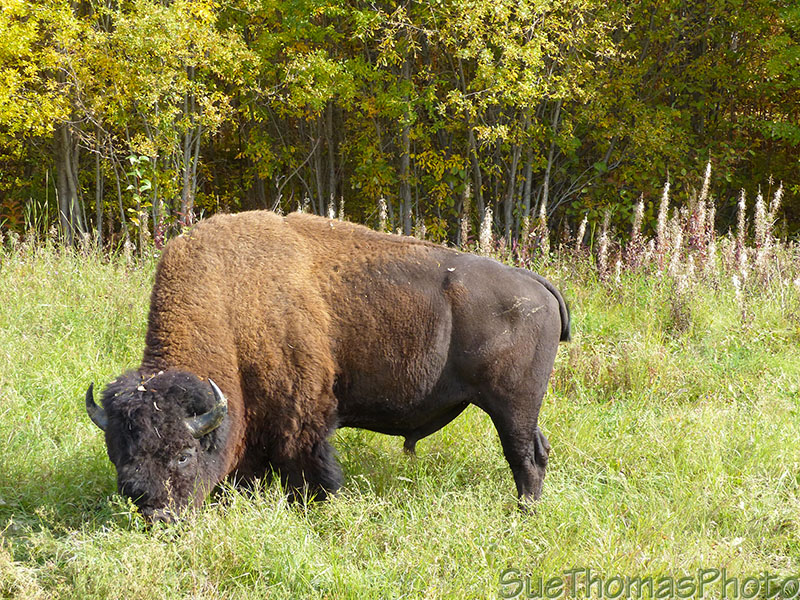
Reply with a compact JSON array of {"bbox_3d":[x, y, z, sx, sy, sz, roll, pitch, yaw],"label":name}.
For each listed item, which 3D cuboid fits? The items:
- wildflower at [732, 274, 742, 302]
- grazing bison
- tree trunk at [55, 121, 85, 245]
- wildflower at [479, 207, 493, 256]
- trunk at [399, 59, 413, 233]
[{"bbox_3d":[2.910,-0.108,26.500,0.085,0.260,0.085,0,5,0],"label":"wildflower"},{"bbox_3d":[-0.402,0.357,17.300,2.750,1.760,1.000,-2,5,-23],"label":"grazing bison"},{"bbox_3d":[-3.441,-1.223,32.000,0.300,1.320,0.260,0,5,0],"label":"tree trunk"},{"bbox_3d":[0.793,-0.635,28.500,0.130,0.470,0.130,0,5,0],"label":"wildflower"},{"bbox_3d":[0.058,-1.623,32.500,0.130,1.900,0.130,0,5,0],"label":"trunk"}]

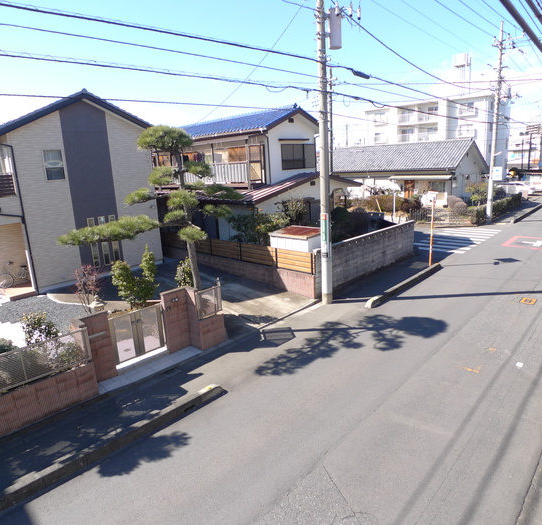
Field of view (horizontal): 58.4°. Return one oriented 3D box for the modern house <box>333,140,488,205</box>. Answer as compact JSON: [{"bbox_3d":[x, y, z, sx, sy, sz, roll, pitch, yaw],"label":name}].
[{"bbox_3d":[12.977,-9.236,49.783,16.000,5.700,8.400,9,17,42],"label":"modern house"}]

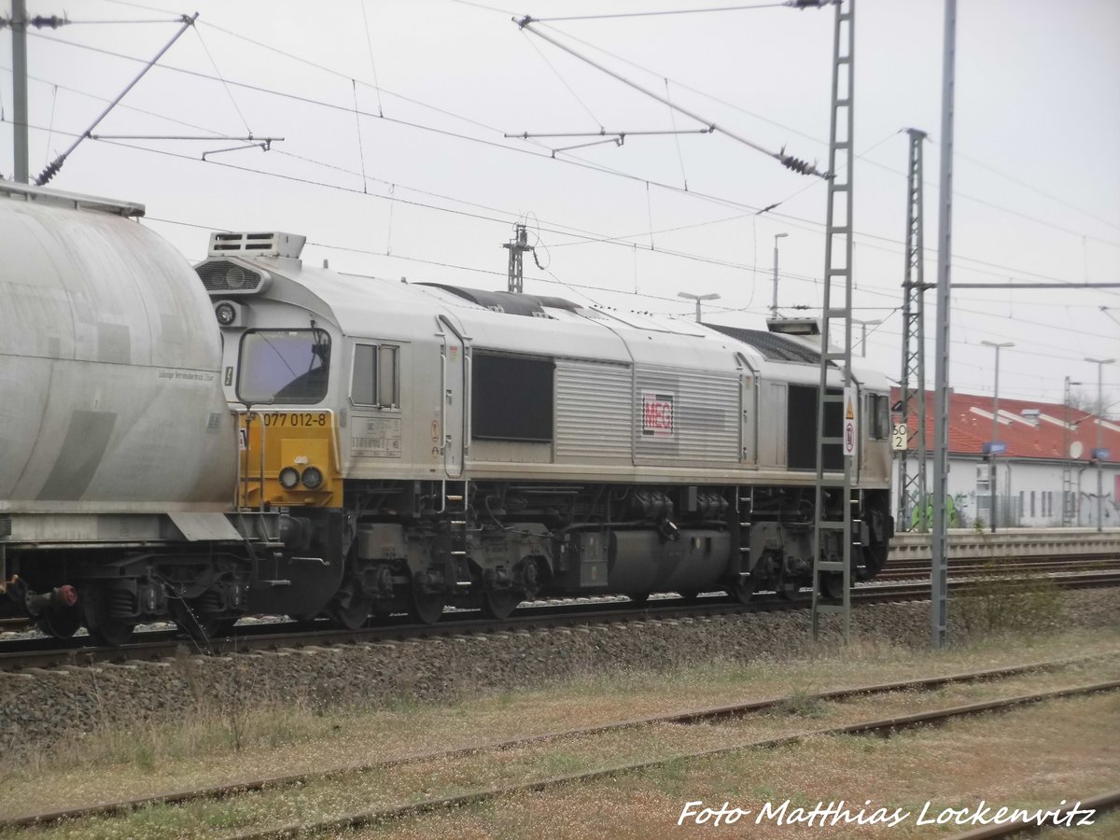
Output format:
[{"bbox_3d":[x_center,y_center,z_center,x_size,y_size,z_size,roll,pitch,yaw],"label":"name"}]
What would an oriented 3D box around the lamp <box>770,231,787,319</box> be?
[{"bbox_3d":[7.529,-1.292,134.912,0.620,10.400,0.300,1,-1,23],"label":"lamp"}]

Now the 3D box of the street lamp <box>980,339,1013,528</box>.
[{"bbox_3d":[12.064,0.463,107.500,0.970,5.300,0.320,1,-1,23],"label":"street lamp"}]

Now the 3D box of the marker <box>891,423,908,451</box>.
[{"bbox_3d":[9.071,0.458,103.500,0.400,0.700,0.030,1,-1,23],"label":"marker"}]

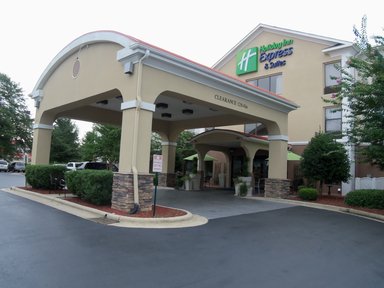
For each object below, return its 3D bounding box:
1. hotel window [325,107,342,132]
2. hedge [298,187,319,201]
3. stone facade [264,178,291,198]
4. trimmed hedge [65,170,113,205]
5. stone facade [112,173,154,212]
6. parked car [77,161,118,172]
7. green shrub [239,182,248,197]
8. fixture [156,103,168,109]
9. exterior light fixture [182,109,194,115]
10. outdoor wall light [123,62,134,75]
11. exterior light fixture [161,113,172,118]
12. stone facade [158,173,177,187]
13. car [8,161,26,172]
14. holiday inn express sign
[{"bbox_3d":[8.853,-1.547,19.493,0.120,1.576,1.127,8,-8,-44],"label":"hotel window"},{"bbox_3d":[5.908,2.515,15.750,0.980,0.700,0.951,1,-6,21],"label":"hedge"},{"bbox_3d":[4.307,2.263,15.671,0.904,0.955,0.904,8,-8,-44],"label":"stone facade"},{"bbox_3d":[-3.376,1.591,11.338,1.058,1.115,3.308,8,-8,-43],"label":"trimmed hedge"},{"bbox_3d":[-1.847,1.483,9.731,0.907,1.115,0.907,8,-8,-43],"label":"stone facade"},{"bbox_3d":[-8.519,2.515,28.000,4.700,1.750,1.900,8,-8,-43],"label":"parked car"},{"bbox_3d":[2.655,2.357,15.950,0.520,0.720,0.504,2,-6,10],"label":"green shrub"},{"bbox_3d":[-1.556,-2.009,16.378,0.450,0.200,0.450,8,-8,-43],"label":"fixture"},{"bbox_3d":[-0.198,-1.818,17.591,0.450,0.200,0.450,8,-8,-43],"label":"exterior light fixture"},{"bbox_3d":[-1.982,-2.417,9.879,0.150,0.310,0.280,8,-8,-43],"label":"outdoor wall light"},{"bbox_3d":[-1.535,-1.718,18.918,0.400,0.200,0.400,8,-8,-44],"label":"exterior light fixture"},{"bbox_3d":[-1.708,2.538,21.855,0.904,0.910,0.904,8,-8,-44],"label":"stone facade"},{"bbox_3d":[-28.043,3.719,50.000,1.850,1.650,4.600,8,-8,-43],"label":"car"},{"bbox_3d":[5.432,-6.466,23.487,0.220,1.905,4.899,8,-8,-44],"label":"holiday inn express sign"}]

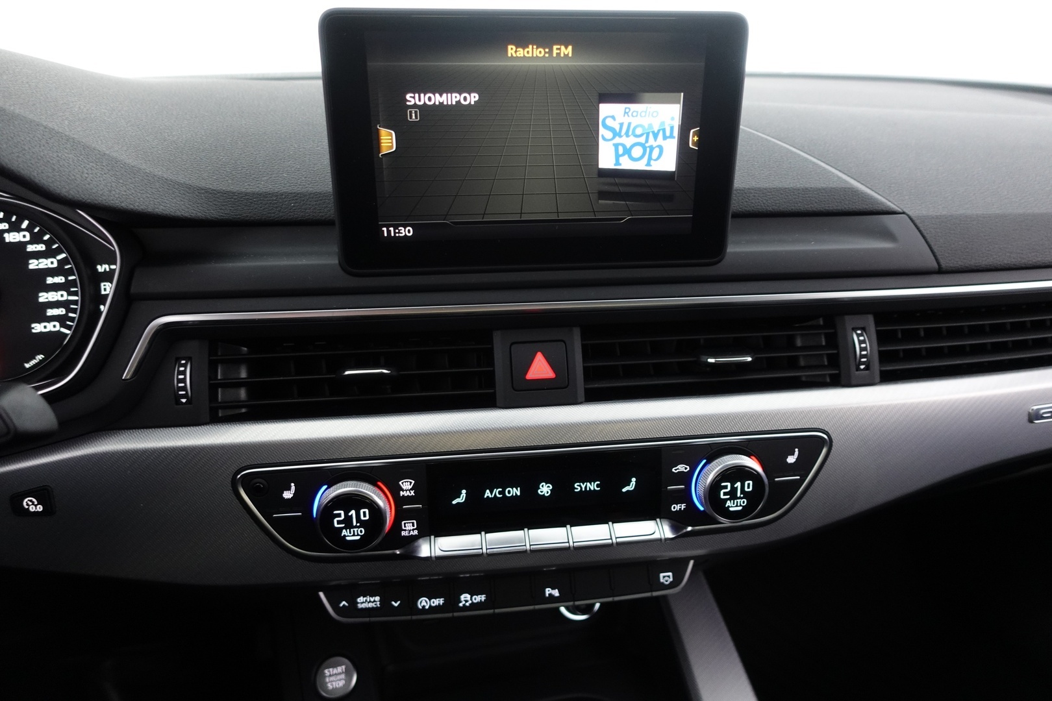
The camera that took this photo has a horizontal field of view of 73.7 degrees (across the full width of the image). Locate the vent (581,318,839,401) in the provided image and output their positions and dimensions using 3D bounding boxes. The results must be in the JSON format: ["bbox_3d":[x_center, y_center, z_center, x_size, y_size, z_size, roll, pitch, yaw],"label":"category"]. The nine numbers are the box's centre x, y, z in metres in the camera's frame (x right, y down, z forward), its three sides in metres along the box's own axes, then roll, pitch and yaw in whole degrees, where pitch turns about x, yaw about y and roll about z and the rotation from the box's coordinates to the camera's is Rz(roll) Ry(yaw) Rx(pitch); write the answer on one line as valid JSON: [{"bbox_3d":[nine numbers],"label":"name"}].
[{"bbox_3d":[0.097,0.005,0.380,0.137,0.040,0.030,-3,-7,-4],"label":"vent"}]

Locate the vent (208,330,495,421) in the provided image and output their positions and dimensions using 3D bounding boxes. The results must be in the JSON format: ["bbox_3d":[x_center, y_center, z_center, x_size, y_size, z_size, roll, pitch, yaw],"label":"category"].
[{"bbox_3d":[-0.086,0.013,0.359,0.139,0.041,0.030,-2,-6,-10],"label":"vent"}]

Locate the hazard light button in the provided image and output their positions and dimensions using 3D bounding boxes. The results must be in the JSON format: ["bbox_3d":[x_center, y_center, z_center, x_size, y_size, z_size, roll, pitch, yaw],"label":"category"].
[{"bbox_3d":[0.007,0.008,0.364,0.029,0.025,0.008,-2,-7,-7],"label":"hazard light button"}]

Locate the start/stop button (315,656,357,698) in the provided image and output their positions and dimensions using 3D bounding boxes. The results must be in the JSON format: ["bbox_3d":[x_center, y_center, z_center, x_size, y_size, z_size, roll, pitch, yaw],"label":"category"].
[{"bbox_3d":[-0.119,0.205,0.439,0.027,0.008,0.027,-4,66,-17],"label":"start/stop button"}]

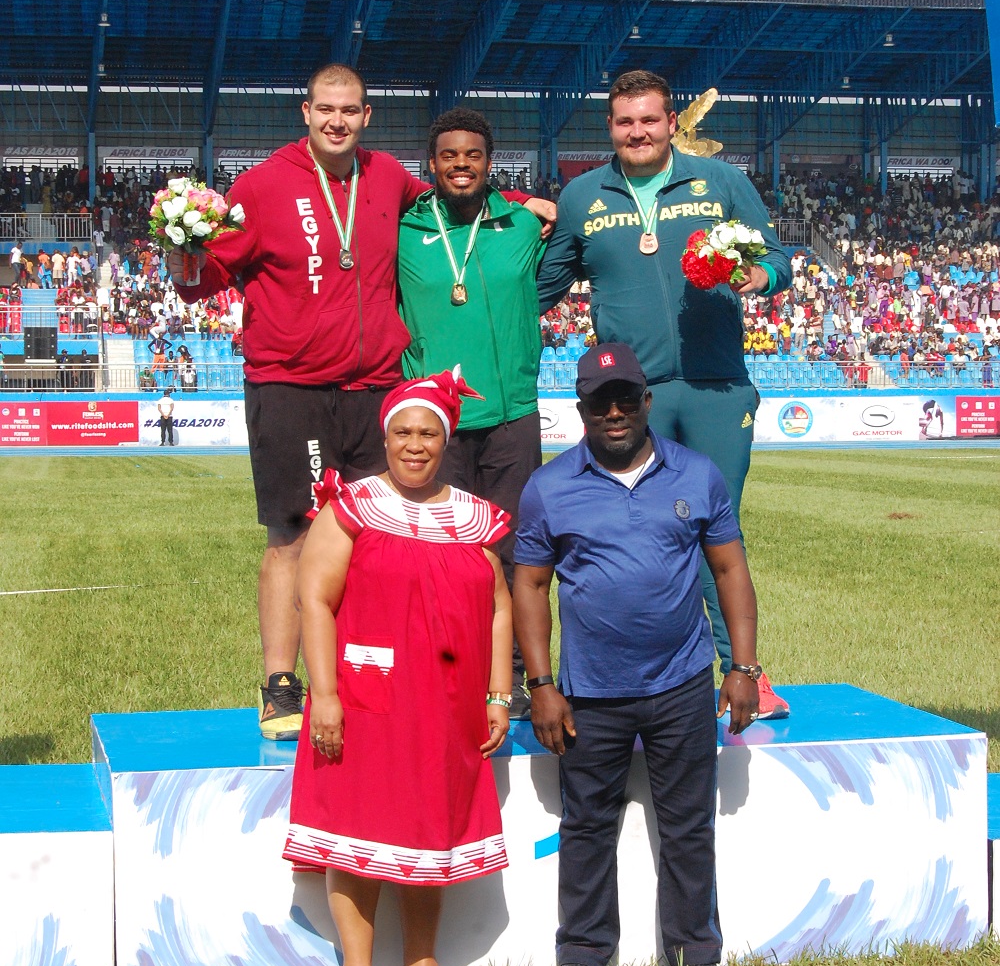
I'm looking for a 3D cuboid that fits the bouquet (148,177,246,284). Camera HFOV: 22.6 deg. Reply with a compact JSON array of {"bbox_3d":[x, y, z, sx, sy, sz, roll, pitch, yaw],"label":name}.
[{"bbox_3d":[-0.853,-0.710,7.020,0.270,0.300,0.250,-1,2,-5],"label":"bouquet"}]

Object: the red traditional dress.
[{"bbox_3d":[-0.272,0.505,6.590,0.580,1.050,0.390,-1,2,-14],"label":"red traditional dress"}]

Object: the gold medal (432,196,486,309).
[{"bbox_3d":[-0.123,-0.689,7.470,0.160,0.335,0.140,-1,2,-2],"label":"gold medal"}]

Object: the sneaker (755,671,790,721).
[{"bbox_3d":[0.772,0.630,7.623,0.115,0.150,0.315,-2,3,-30],"label":"sneaker"}]

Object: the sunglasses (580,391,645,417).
[{"bbox_3d":[0.299,-0.211,6.650,0.150,0.052,0.150,-5,3,1],"label":"sunglasses"}]

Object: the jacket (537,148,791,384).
[{"bbox_3d":[0.477,-0.647,7.470,0.800,0.710,0.440,0,2,5],"label":"jacket"}]

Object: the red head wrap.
[{"bbox_3d":[-0.183,-0.210,6.620,0.260,0.200,0.250,-1,2,-3],"label":"red head wrap"}]

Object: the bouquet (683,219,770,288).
[{"bbox_3d":[0.644,-0.656,7.190,0.250,0.200,0.220,0,2,10],"label":"bouquet"}]

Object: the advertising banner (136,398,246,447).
[{"bbox_3d":[-8.474,-1.640,69.200,2.900,1.220,0.050,-1,2,-8],"label":"advertising banner"}]

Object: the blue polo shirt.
[{"bbox_3d":[0.340,0.217,6.700,0.585,0.695,0.340,-1,2,-5],"label":"blue polo shirt"}]

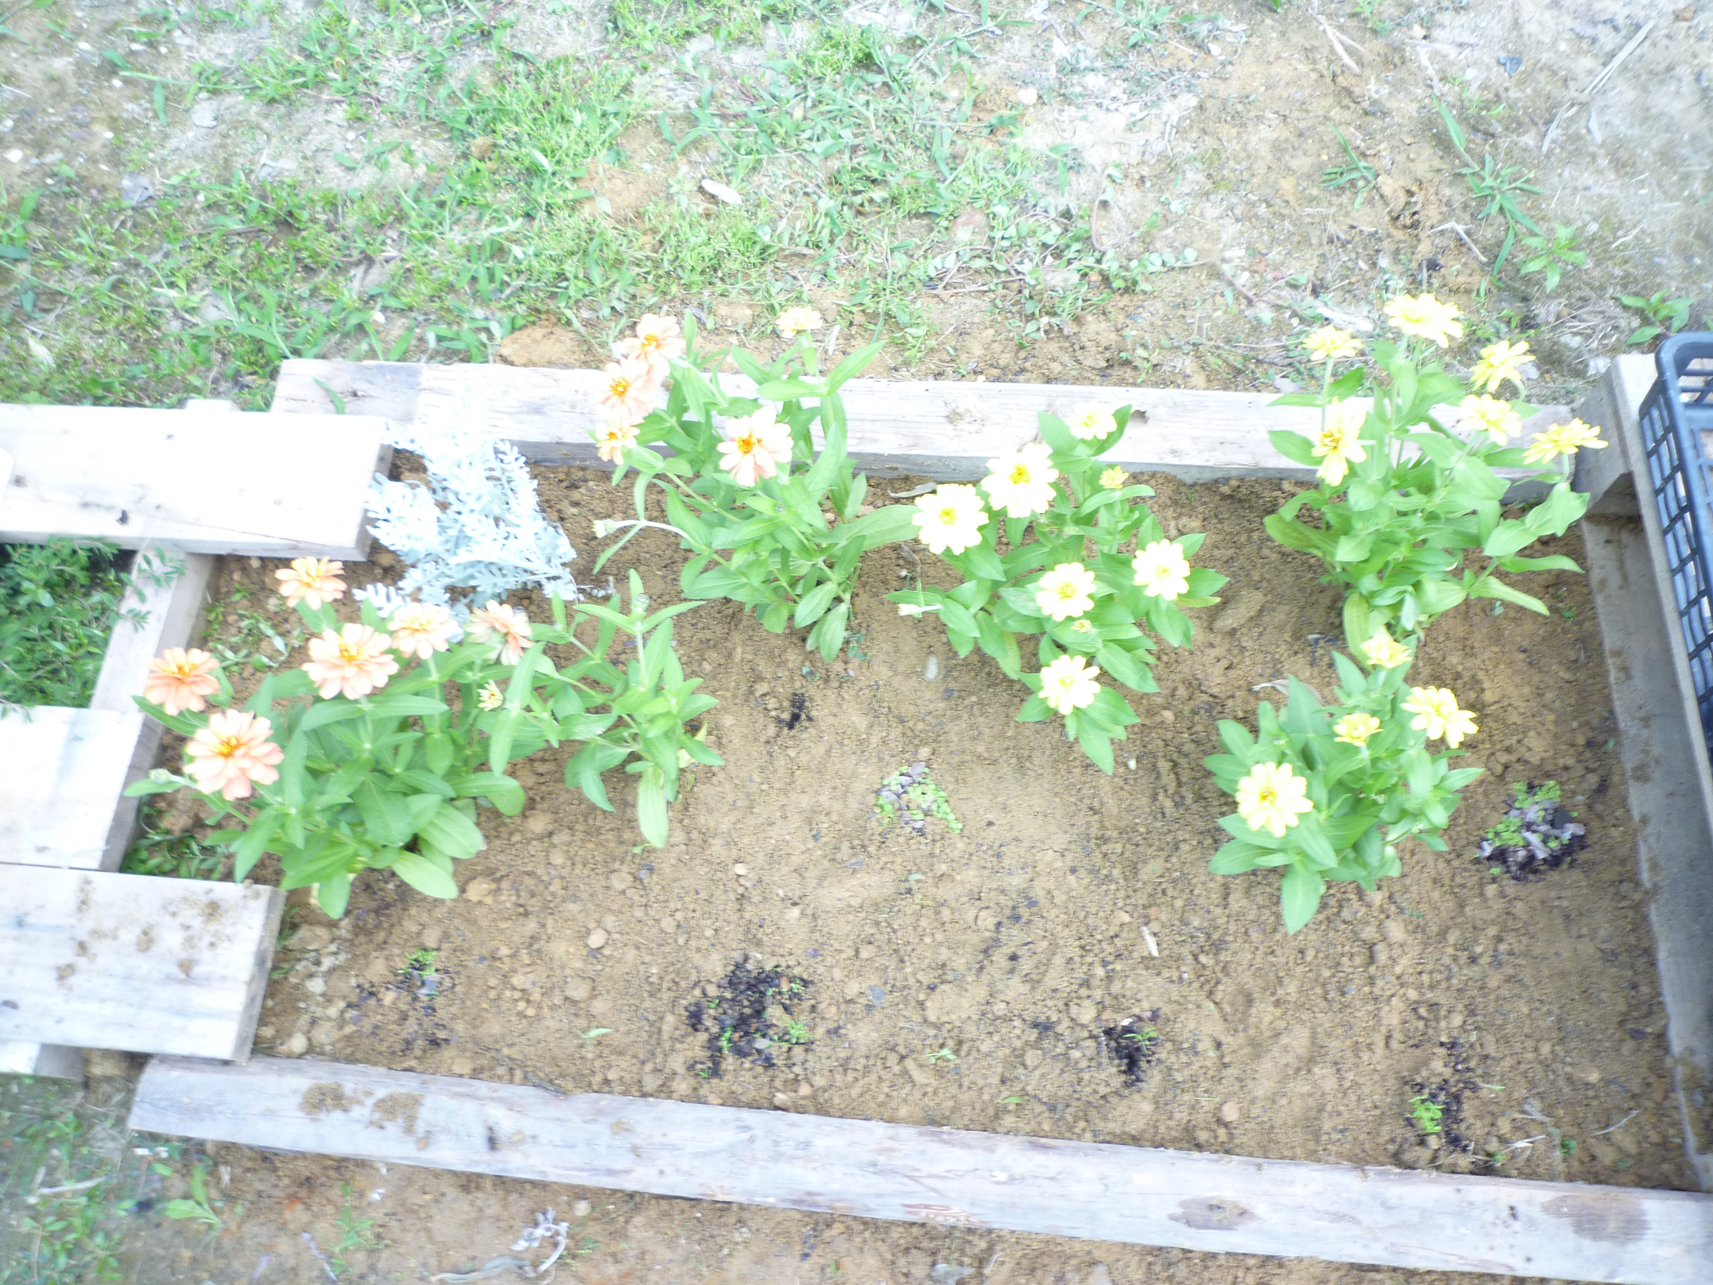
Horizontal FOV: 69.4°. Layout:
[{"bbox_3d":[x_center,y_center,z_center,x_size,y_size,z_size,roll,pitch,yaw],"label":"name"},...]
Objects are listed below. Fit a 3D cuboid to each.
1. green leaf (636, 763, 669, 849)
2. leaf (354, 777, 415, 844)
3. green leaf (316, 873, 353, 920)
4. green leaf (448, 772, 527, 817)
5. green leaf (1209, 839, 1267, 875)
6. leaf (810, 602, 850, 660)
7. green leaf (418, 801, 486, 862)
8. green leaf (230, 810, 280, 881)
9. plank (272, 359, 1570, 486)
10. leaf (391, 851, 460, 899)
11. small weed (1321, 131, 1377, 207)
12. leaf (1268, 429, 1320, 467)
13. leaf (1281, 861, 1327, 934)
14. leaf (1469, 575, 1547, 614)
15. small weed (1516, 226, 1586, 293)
[{"bbox_3d":[-0.198,0.159,1.201,0.029,0.014,0.082,-6,89,2],"label":"green leaf"},{"bbox_3d":[-0.431,0.155,1.131,0.044,0.014,0.069,-17,98,-3],"label":"leaf"},{"bbox_3d":[-0.452,0.218,1.073,0.031,0.015,0.047,-2,92,4],"label":"green leaf"},{"bbox_3d":[-0.325,0.131,1.084,0.068,0.015,0.031,18,69,-7],"label":"green leaf"},{"bbox_3d":[0.347,0.195,1.114,0.061,0.014,0.025,-25,66,20],"label":"green leaf"},{"bbox_3d":[-0.022,-0.011,1.259,0.028,0.014,0.066,20,103,12],"label":"leaf"},{"bbox_3d":[-0.350,0.165,1.074,0.065,0.015,0.038,33,73,2],"label":"green leaf"},{"bbox_3d":[-0.538,0.183,1.111,0.027,0.014,0.080,34,100,16],"label":"green leaf"},{"bbox_3d":[0.035,-0.234,1.362,1.426,0.045,0.094,3,68,6],"label":"plank"},{"bbox_3d":[-0.375,0.204,1.073,0.062,0.015,0.030,28,71,-5],"label":"leaf"},{"bbox_3d":[0.576,-0.552,1.445,0.068,0.045,0.080,3,68,6],"label":"small weed"},{"bbox_3d":[0.374,-0.166,1.054,0.026,0.015,0.056,-40,55,-12],"label":"leaf"},{"bbox_3d":[0.356,0.206,1.000,0.033,0.015,0.059,7,88,7],"label":"leaf"},{"bbox_3d":[0.554,-0.039,1.050,0.074,0.015,0.020,22,70,-4],"label":"leaf"},{"bbox_3d":[0.712,-0.393,1.268,0.066,0.030,0.085,0,67,4],"label":"small weed"}]

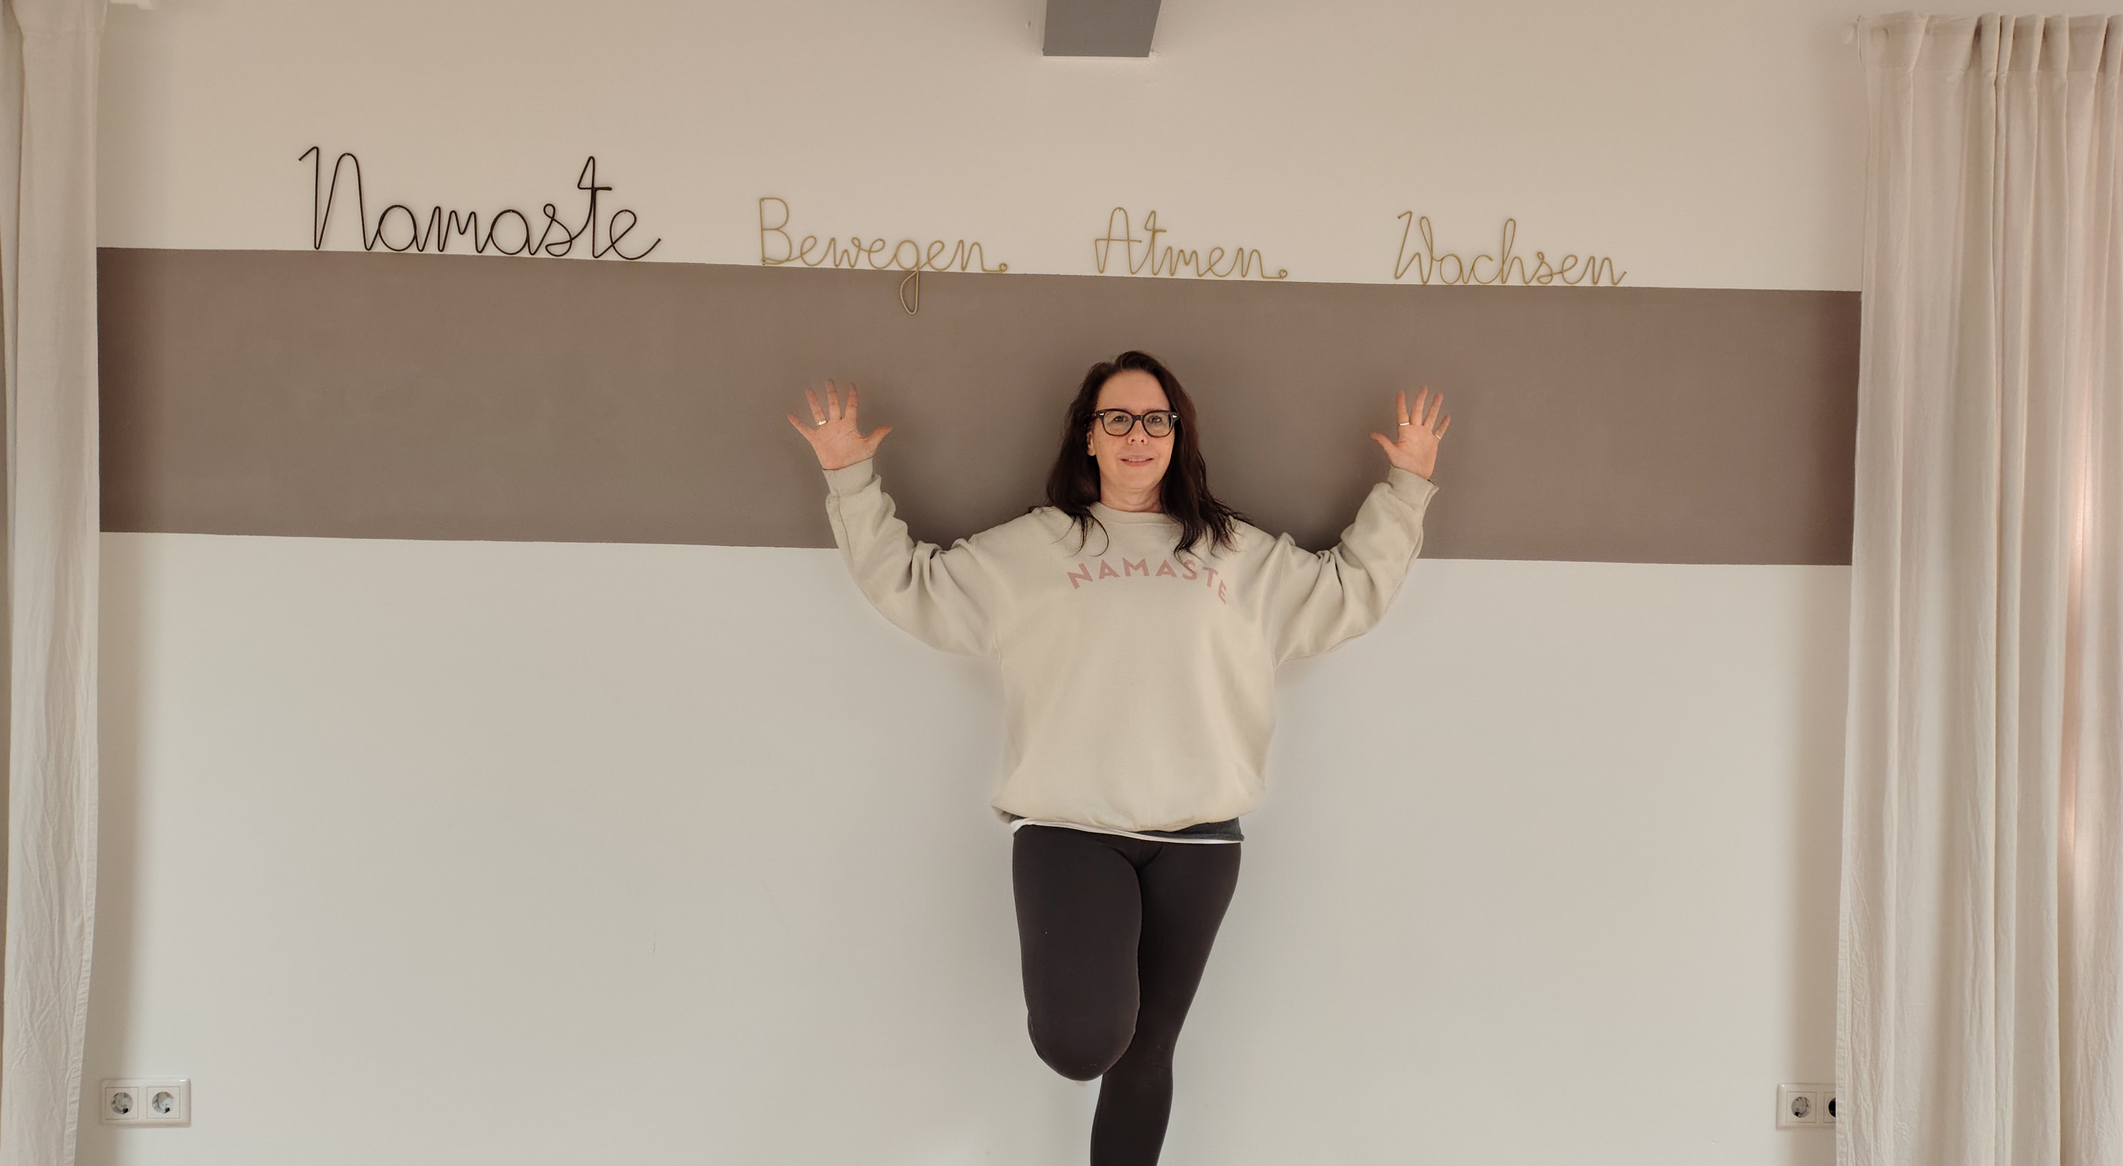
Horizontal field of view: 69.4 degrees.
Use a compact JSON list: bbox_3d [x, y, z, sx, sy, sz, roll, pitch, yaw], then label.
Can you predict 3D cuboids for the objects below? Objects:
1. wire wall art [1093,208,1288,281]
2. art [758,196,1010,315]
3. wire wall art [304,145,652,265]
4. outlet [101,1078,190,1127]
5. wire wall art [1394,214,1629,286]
[{"bbox_3d":[0.237,-0.617,2.786,0.352,0.124,0.009,1,-1,-2],"label":"wire wall art"},{"bbox_3d":[-0.319,-0.586,2.761,0.447,0.205,0.009,1,-1,-2],"label":"art"},{"bbox_3d":[-1.034,-0.675,2.732,0.639,0.185,0.009,1,-1,-2],"label":"wire wall art"},{"bbox_3d":[-1.604,0.912,2.686,0.156,0.084,0.012,1,-1,-2],"label":"outlet"},{"bbox_3d":[0.826,-0.609,2.811,0.430,0.135,0.009,1,-1,-2],"label":"wire wall art"}]

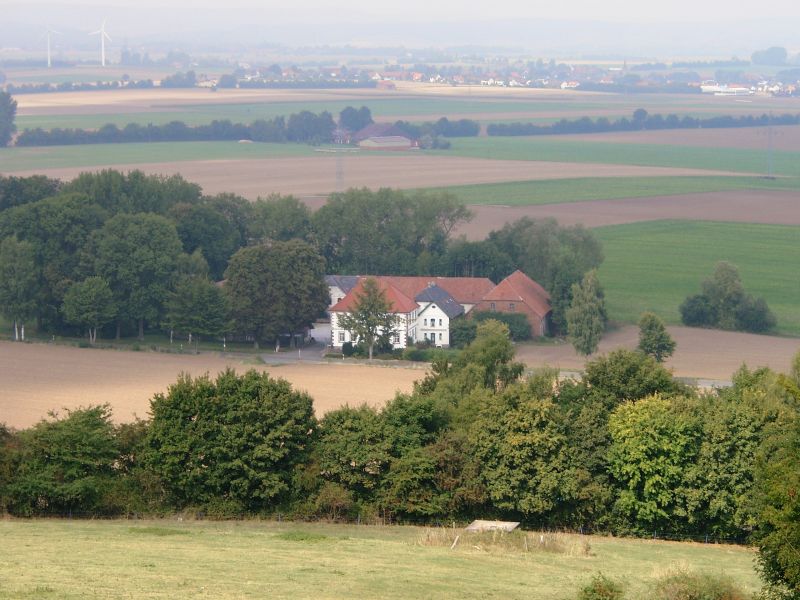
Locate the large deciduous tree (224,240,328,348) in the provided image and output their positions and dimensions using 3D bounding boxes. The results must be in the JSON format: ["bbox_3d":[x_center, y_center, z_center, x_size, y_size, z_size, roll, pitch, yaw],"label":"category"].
[{"bbox_3d":[-24.581,-1.095,460.000,20.500,21.000,18.500,0,7,0],"label":"large deciduous tree"}]

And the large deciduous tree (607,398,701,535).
[{"bbox_3d":[24.255,15.802,222.000,8.800,13.200,8.800,0,7,0],"label":"large deciduous tree"}]

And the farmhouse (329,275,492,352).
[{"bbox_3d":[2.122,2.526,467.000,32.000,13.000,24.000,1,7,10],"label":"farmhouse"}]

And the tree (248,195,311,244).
[{"bbox_3d":[-29.473,-16.401,570.000,15.700,21.000,15.000,0,7,0],"label":"tree"}]

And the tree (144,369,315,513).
[{"bbox_3d":[-16.968,13.982,230.000,16.600,13.800,14.500,0,7,0],"label":"tree"}]

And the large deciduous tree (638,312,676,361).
[{"bbox_3d":[48.501,7.091,437.000,7.500,9.300,7.300,0,7,0],"label":"large deciduous tree"}]

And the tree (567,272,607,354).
[{"bbox_3d":[36.072,2.418,447.000,7.700,16.800,7.500,0,7,0],"label":"tree"}]

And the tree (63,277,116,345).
[{"bbox_3d":[-62.405,2.003,463.000,11.200,13.400,10.800,0,7,0],"label":"tree"}]

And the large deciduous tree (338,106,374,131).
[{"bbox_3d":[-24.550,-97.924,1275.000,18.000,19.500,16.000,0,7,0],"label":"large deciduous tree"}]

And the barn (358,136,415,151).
[{"bbox_3d":[-7.272,-84.307,1245.000,29.000,7.500,15.000,1,7,5],"label":"barn"}]

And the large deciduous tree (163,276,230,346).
[{"bbox_3d":[-40.769,2.304,463.000,13.500,13.600,12.500,0,7,0],"label":"large deciduous tree"}]

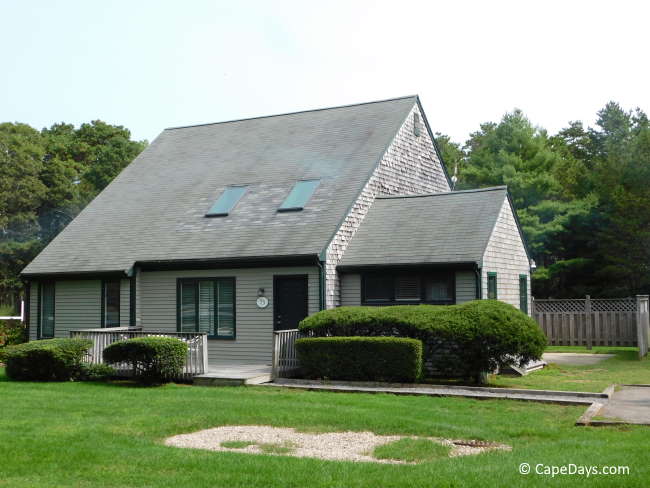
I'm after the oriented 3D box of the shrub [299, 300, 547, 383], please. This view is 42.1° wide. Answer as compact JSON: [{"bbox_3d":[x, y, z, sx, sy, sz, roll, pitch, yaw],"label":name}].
[{"bbox_3d":[2.075,2.151,18.757,5.500,1.770,1.900,-3,-5,29],"label":"shrub"}]

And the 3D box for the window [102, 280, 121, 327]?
[{"bbox_3d":[-5.956,1.846,23.524,0.710,1.655,0.100,-3,-5,29],"label":"window"}]

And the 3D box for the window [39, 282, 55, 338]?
[{"bbox_3d":[-8.156,1.951,24.758,0.720,1.655,0.100,-3,-5,29],"label":"window"}]

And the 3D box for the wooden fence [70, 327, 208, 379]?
[{"bbox_3d":[-4.047,2.648,21.171,4.330,0.965,2.150,-3,-5,29],"label":"wooden fence"}]

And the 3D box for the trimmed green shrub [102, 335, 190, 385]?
[{"bbox_3d":[-4.036,2.608,19.127,1.550,1.020,1.200,-3,-5,29],"label":"trimmed green shrub"}]

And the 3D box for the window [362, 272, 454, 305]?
[{"bbox_3d":[1.998,1.094,20.593,2.500,0.795,0.100,-3,-5,29],"label":"window"}]

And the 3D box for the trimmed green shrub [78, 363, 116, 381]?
[{"bbox_3d":[-5.346,2.999,20.185,0.900,0.410,0.700,-3,-5,29],"label":"trimmed green shrub"}]

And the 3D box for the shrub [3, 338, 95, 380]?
[{"bbox_3d":[-6.555,2.739,20.251,2.050,0.960,1.200,-3,-5,29],"label":"shrub"}]

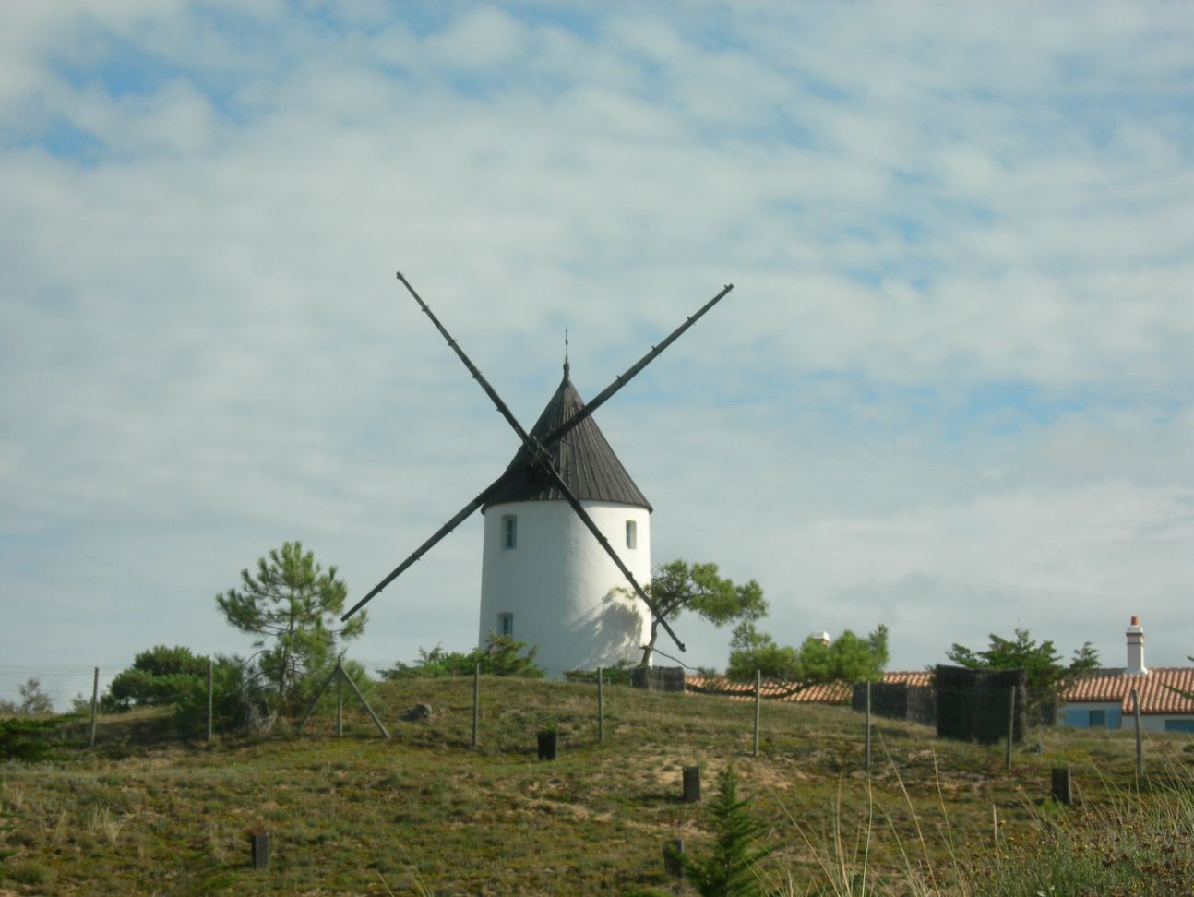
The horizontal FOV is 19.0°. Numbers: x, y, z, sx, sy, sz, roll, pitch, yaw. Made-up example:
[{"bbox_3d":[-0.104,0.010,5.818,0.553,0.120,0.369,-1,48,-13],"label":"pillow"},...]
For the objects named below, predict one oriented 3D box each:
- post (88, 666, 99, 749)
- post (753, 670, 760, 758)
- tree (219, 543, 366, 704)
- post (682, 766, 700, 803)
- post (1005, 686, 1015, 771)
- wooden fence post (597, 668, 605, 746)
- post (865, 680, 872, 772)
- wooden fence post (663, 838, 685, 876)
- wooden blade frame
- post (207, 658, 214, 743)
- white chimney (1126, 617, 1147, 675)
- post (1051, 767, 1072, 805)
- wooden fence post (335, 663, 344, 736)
[{"bbox_3d":[-8.891,4.590,63.000,0.083,1.456,0.083,3,-8,0],"label":"post"},{"bbox_3d":[2.702,4.474,60.000,0.083,1.465,0.083,1,-8,0],"label":"post"},{"bbox_3d":[-5.512,3.151,64.000,2.672,2.966,2.500,1,-7,-5],"label":"tree"},{"bbox_3d":[1.346,4.814,51.000,0.250,0.522,0.250,0,-8,0],"label":"post"},{"bbox_3d":[6.570,4.436,56.500,0.075,1.357,0.075,3,-7,7],"label":"post"},{"bbox_3d":[0.076,4.196,58.000,0.077,1.284,0.077,-2,-7,0],"label":"wooden fence post"},{"bbox_3d":[4.282,4.367,56.000,0.073,1.460,0.073,0,-7,4],"label":"post"},{"bbox_3d":[0.940,4.939,43.000,0.230,0.476,0.220,0,-7,1],"label":"wooden fence post"},{"bbox_3d":[-1.801,0.269,108.000,11.880,11.684,0.700,-3,-15,20],"label":"wooden blade frame"},{"bbox_3d":[-6.291,4.112,58.000,0.073,1.390,0.073,1,-7,-6],"label":"post"},{"bbox_3d":[18.164,6.632,120.000,0.600,2.016,0.630,-2,-8,17],"label":"white chimney"},{"bbox_3d":[6.655,4.834,51.000,0.270,0.536,0.250,0,-8,0],"label":"post"},{"bbox_3d":[-4.477,4.420,62.000,0.083,1.286,0.083,0,-8,0],"label":"wooden fence post"}]

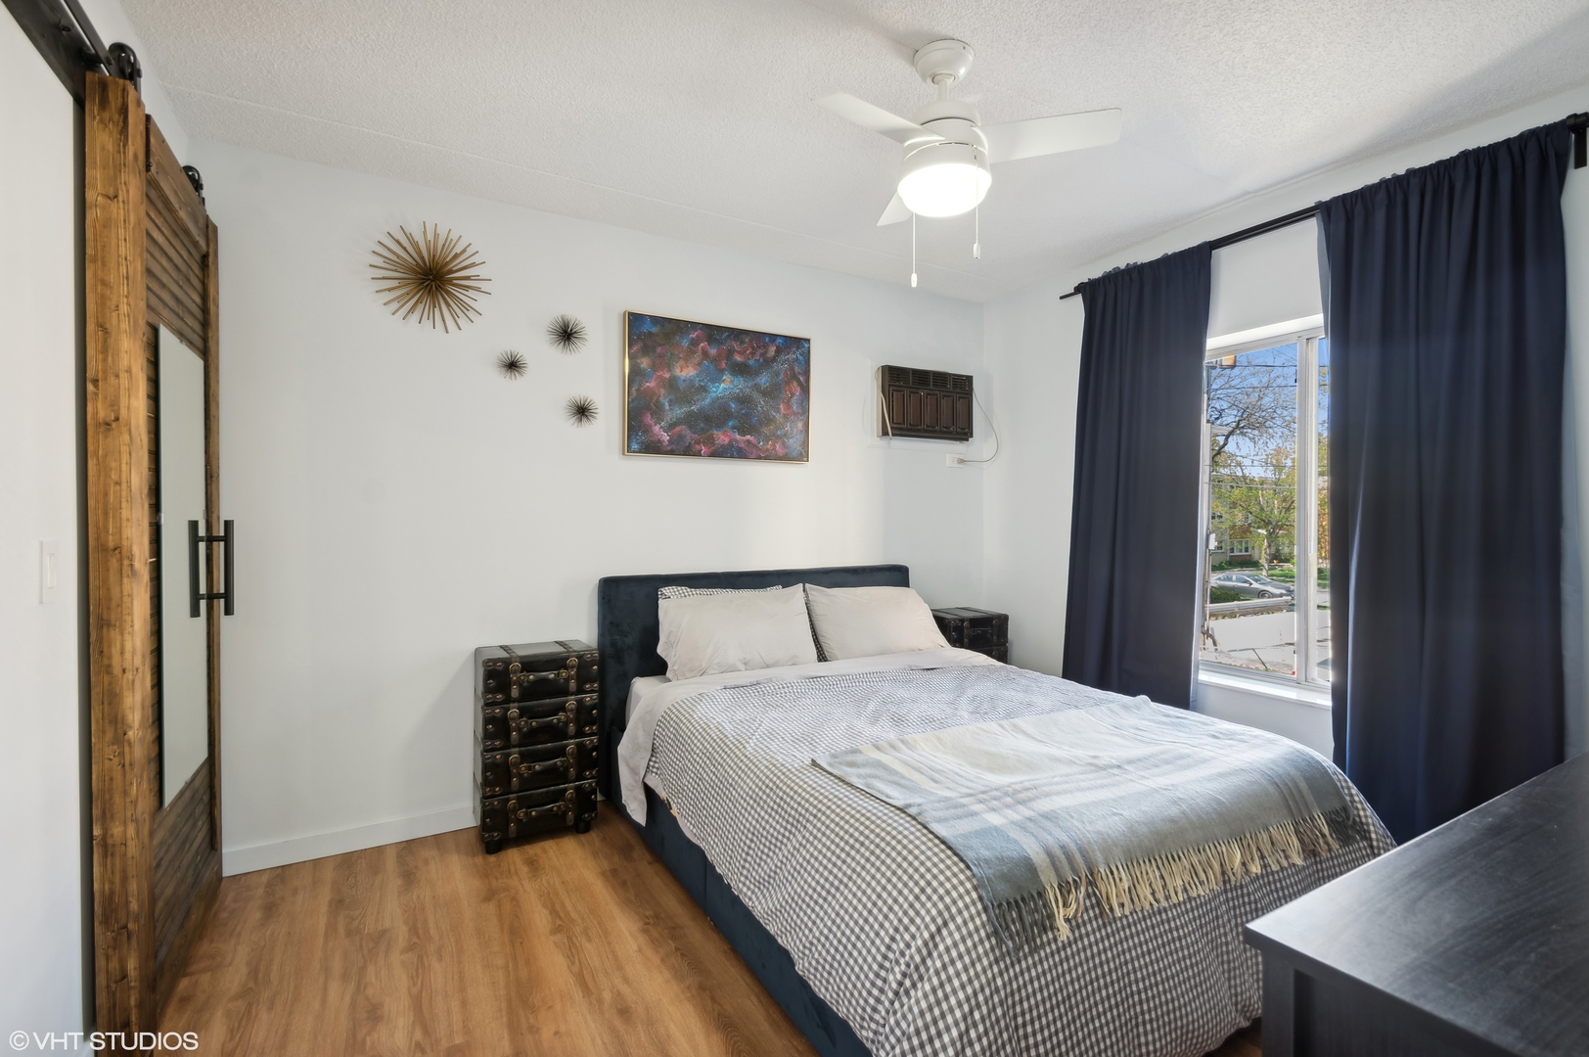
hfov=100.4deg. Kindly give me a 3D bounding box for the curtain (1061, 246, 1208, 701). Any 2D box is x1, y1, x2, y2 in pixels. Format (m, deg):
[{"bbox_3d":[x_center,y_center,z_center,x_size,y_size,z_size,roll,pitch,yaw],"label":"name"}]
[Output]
[{"bbox_3d":[1.525,-0.013,3.016,0.110,2.300,0.680,0,1,-32],"label":"curtain"}]

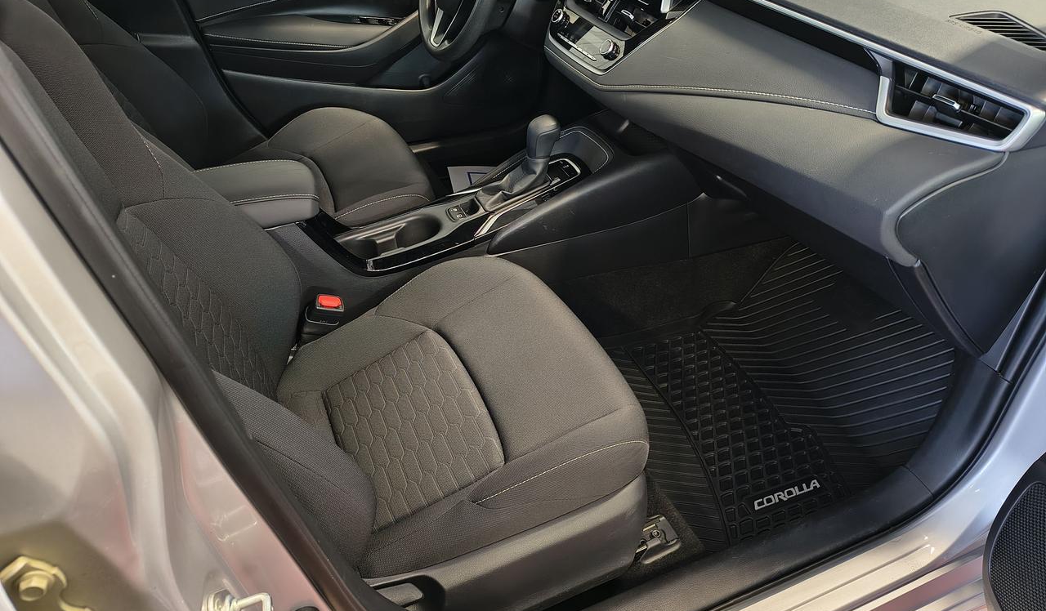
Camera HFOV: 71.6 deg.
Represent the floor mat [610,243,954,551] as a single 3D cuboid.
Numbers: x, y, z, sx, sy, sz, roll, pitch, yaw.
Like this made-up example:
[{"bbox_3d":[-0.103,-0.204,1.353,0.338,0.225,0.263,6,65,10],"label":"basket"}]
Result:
[{"bbox_3d":[0.479,0.141,1.416,0.600,0.160,0.500,-14,41,-20],"label":"floor mat"}]

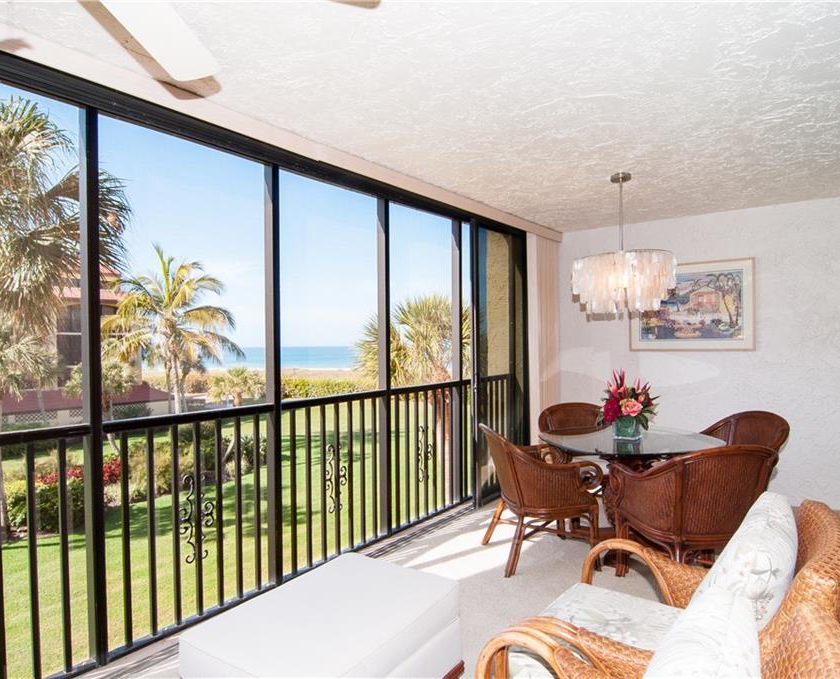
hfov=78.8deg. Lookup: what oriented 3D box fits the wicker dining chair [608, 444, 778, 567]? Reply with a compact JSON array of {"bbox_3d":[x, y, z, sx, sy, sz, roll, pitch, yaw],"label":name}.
[{"bbox_3d":[1.470,0.933,2.717,0.596,0.858,0.677,-1,0,-16],"label":"wicker dining chair"}]

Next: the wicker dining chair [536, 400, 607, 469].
[{"bbox_3d":[1.278,0.931,3.726,0.596,0.858,0.677,-1,0,-7],"label":"wicker dining chair"}]

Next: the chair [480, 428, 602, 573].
[{"bbox_3d":[0.706,0.938,3.192,0.677,0.858,0.596,-1,0,-8],"label":"chair"}]

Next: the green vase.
[{"bbox_3d":[1.313,0.545,3.219,0.151,0.146,0.151,-1,0,0],"label":"green vase"}]

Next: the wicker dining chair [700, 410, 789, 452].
[{"bbox_3d":[2.053,0.925,3.482,0.677,0.858,0.596,-1,0,-8],"label":"wicker dining chair"}]

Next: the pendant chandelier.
[{"bbox_3d":[1.378,-0.639,3.486,0.646,0.929,0.646,0,0,39],"label":"pendant chandelier"}]

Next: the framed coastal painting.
[{"bbox_3d":[2.464,-0.295,4.691,1.030,0.803,0.035,0,0,39],"label":"framed coastal painting"}]

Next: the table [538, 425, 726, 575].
[{"bbox_3d":[1.312,0.990,3.236,1.081,0.744,1.081,0,0,39],"label":"table"}]

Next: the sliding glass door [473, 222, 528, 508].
[{"bbox_3d":[0.707,0.196,4.530,0.091,2.333,1.040,0,0,39],"label":"sliding glass door"}]

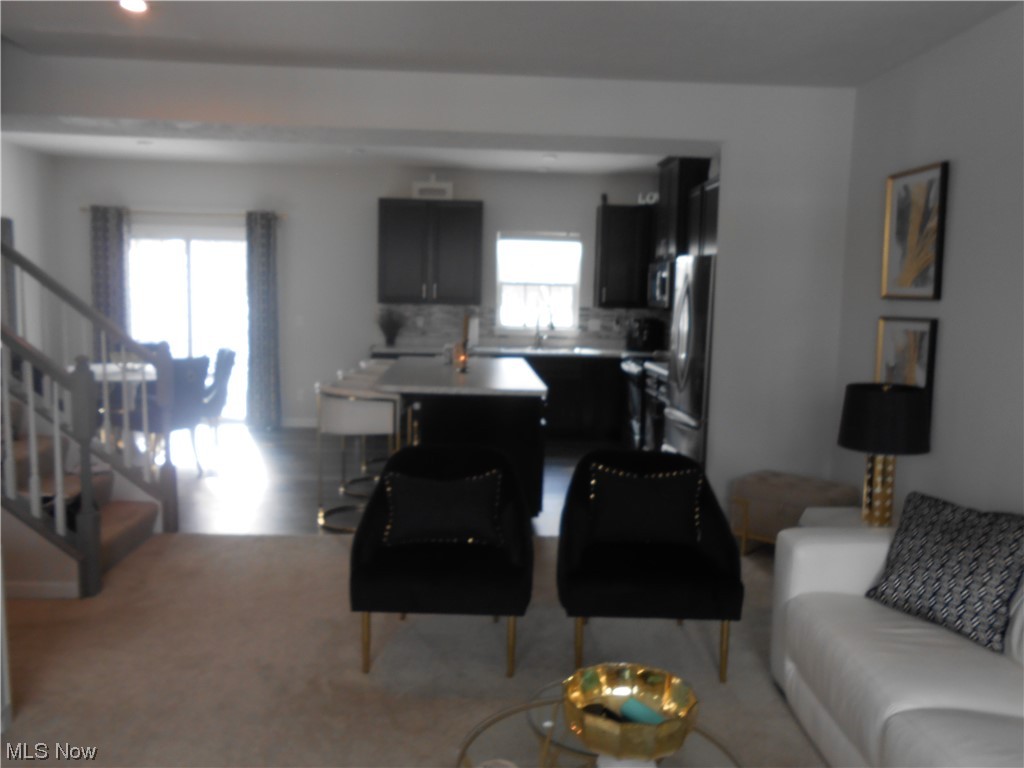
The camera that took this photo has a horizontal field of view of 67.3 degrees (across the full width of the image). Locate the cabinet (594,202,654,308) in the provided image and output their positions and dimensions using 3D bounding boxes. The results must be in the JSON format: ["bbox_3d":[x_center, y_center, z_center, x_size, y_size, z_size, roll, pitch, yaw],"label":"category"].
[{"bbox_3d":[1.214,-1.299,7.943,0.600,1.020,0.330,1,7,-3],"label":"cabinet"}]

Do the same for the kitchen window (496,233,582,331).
[{"bbox_3d":[0.280,-1.069,8.105,0.880,1.020,0.100,1,7,-3],"label":"kitchen window"}]

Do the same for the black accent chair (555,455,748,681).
[{"bbox_3d":[0.544,0.724,3.255,0.700,0.796,0.700,2,7,2],"label":"black accent chair"}]

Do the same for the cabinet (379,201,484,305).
[{"bbox_3d":[-0.837,-1.358,7.984,1.052,1.052,0.330,1,7,-4],"label":"cabinet"}]

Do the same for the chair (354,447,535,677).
[{"bbox_3d":[-0.277,0.713,3.264,0.700,0.800,0.680,1,7,0],"label":"chair"}]

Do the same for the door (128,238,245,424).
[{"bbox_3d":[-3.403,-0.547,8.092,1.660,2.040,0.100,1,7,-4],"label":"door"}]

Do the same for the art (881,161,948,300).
[{"bbox_3d":[2.027,-0.757,3.890,0.035,0.650,0.470,1,7,-3],"label":"art"}]

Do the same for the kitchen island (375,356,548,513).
[{"bbox_3d":[-0.380,0.346,5.808,1.070,0.914,2.200,1,7,-4],"label":"kitchen island"}]

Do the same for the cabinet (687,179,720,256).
[{"bbox_3d":[1.657,-1.151,5.392,0.600,0.520,0.880,1,7,-3],"label":"cabinet"}]

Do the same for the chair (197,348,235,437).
[{"bbox_3d":[-2.912,0.127,7.204,0.570,0.910,0.530,-2,8,-29],"label":"chair"}]

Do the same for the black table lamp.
[{"bbox_3d":[1.569,0.317,3.245,0.390,0.640,0.390,1,7,-3],"label":"black table lamp"}]

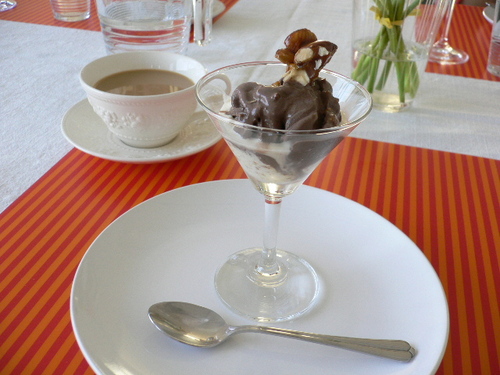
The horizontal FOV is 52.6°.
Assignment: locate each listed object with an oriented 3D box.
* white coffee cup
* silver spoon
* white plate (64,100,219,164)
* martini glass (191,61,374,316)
[{"bbox_3d":[-0.089,-0.078,0.478,0.129,0.066,0.112,-7,34,-15],"label":"white coffee cup"},{"bbox_3d":[0.016,0.083,0.284,0.152,0.018,0.031,7,33,6],"label":"silver spoon"},{"bbox_3d":[-0.097,-0.054,0.491,0.160,0.024,0.160,2,33,-1],"label":"white plate"},{"bbox_3d":[0.014,0.007,0.294,0.090,0.133,0.090,3,33,0],"label":"martini glass"}]

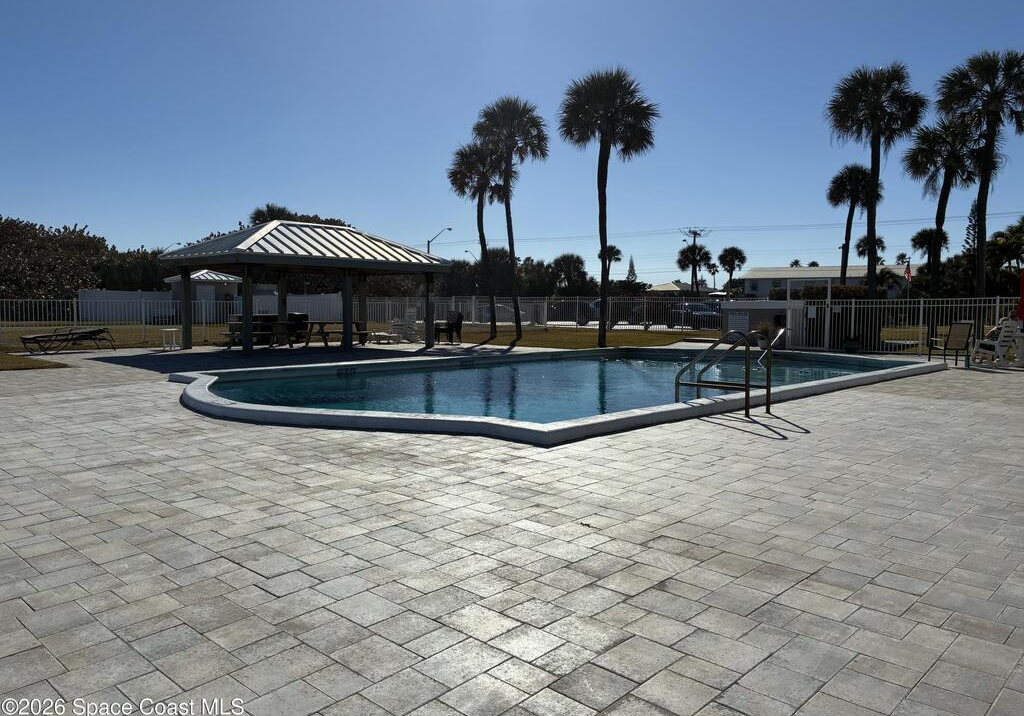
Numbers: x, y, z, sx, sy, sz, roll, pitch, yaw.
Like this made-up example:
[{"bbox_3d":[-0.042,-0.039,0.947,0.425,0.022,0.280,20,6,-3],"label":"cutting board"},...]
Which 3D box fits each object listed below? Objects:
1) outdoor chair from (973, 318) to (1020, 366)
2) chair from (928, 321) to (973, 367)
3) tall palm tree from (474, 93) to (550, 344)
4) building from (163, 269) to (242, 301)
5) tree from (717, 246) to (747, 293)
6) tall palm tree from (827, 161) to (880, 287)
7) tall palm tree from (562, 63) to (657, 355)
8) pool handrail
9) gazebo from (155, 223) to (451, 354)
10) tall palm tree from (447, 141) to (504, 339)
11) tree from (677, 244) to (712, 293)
[{"bbox_3d":[10.006,-0.310,15.900,0.750,0.980,0.820,-2,4,-37],"label":"outdoor chair"},{"bbox_3d":[9.257,-0.278,16.200,0.600,0.960,0.720,0,4,-3],"label":"chair"},{"bbox_3d":[-0.059,-5.461,30.000,2.876,9.479,2.876,0,3,0],"label":"tall palm tree"},{"bbox_3d":[-14.892,-2.839,37.346,2.750,3.000,2.750,4,5,43],"label":"building"},{"bbox_3d":[18.836,-6.212,66.000,2.497,6.713,2.497,0,3,0],"label":"tree"},{"bbox_3d":[15.985,-5.049,36.000,2.452,8.017,2.452,0,3,0],"label":"tall palm tree"},{"bbox_3d":[3.011,-4.689,24.000,3.027,8.691,3.027,0,3,0],"label":"tall palm tree"},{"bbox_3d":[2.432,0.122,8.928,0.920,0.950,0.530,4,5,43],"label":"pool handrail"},{"bbox_3d":[-6.350,-2.324,24.159,4.880,3.800,7.350,4,5,43],"label":"gazebo"},{"bbox_3d":[-1.410,-4.566,29.700,2.173,7.665,2.173,0,3,0],"label":"tall palm tree"},{"bbox_3d":[14.712,-5.895,62.000,2.815,6.510,2.815,0,3,0],"label":"tree"}]

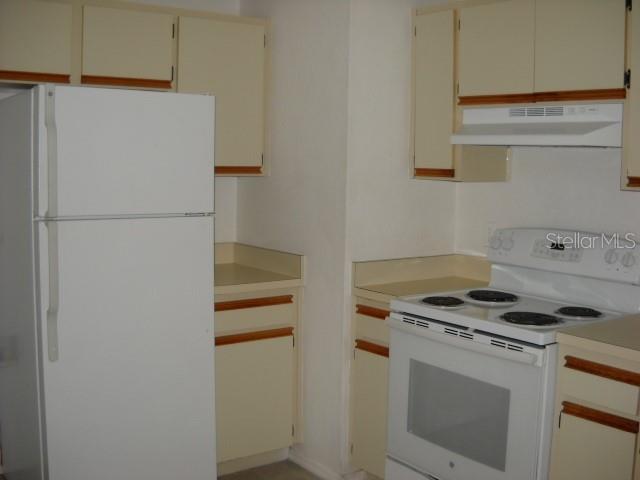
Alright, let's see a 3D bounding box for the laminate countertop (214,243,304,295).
[{"bbox_3d":[-0.464,0.131,3.645,0.509,0.143,0.628,-3,7,-36],"label":"laminate countertop"}]

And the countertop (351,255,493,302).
[{"bbox_3d":[0.491,0.173,3.385,0.634,0.143,0.310,-3,7,-36],"label":"countertop"}]

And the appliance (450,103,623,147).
[{"bbox_3d":[0.910,-0.432,2.950,0.415,0.160,0.745,-3,7,-36],"label":"appliance"}]

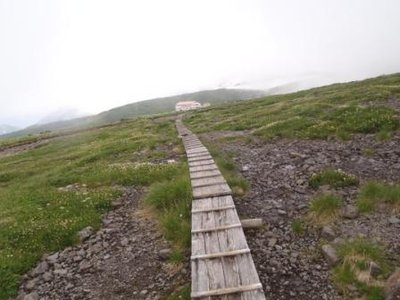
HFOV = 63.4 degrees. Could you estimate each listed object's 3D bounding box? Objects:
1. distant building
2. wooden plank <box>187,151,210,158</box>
[{"bbox_3d":[-7.600,-29.900,219.000,17.000,6.200,9.000,-1,6,3],"label":"distant building"},{"bbox_3d":[-0.033,0.110,7.500,0.540,0.060,0.400,-6,9,0],"label":"wooden plank"}]

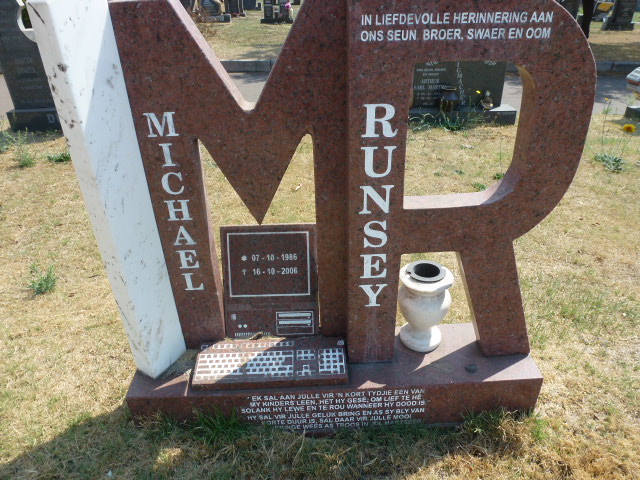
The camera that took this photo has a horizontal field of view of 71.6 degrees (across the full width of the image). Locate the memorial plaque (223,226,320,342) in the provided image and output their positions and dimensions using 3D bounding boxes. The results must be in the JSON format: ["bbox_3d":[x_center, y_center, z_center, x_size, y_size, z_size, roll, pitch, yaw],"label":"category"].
[{"bbox_3d":[-0.165,0.158,1.457,0.312,0.405,0.040,-2,14,-1],"label":"memorial plaque"}]

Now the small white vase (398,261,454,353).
[{"bbox_3d":[0.334,0.214,1.434,0.165,0.275,0.165,-2,30,-1],"label":"small white vase"}]

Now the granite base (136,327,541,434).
[{"bbox_3d":[0.048,0.466,1.491,1.250,0.200,0.258,-2,30,-1],"label":"granite base"}]

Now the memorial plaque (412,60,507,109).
[{"bbox_3d":[1.322,-1.543,4.213,0.833,0.540,0.090,0,30,4],"label":"memorial plaque"}]

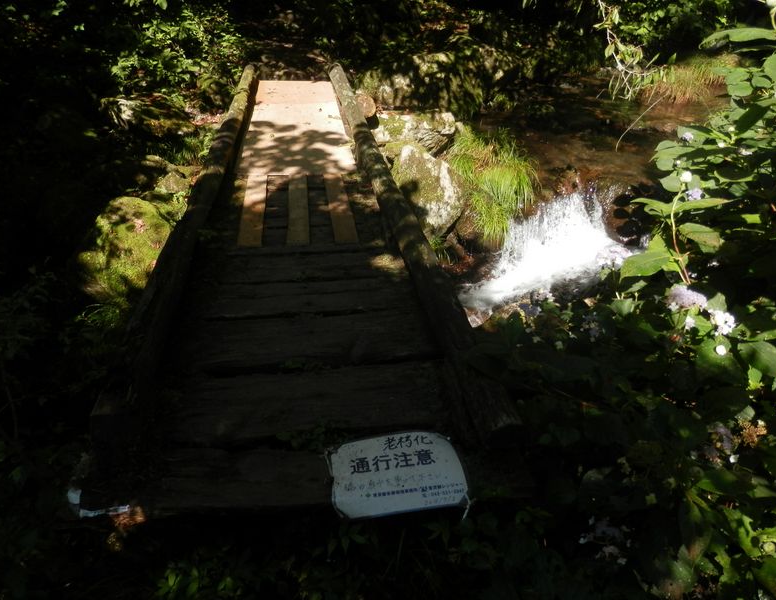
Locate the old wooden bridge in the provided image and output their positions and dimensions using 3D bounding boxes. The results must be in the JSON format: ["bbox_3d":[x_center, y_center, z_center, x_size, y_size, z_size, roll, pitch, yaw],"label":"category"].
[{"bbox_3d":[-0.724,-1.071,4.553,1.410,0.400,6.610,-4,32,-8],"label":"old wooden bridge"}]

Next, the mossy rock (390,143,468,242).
[{"bbox_3d":[0.384,-1.014,5.350,0.720,0.720,0.700,1,32,0],"label":"mossy rock"}]

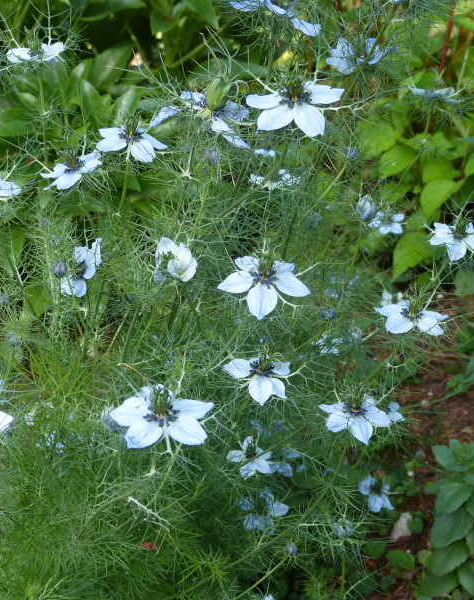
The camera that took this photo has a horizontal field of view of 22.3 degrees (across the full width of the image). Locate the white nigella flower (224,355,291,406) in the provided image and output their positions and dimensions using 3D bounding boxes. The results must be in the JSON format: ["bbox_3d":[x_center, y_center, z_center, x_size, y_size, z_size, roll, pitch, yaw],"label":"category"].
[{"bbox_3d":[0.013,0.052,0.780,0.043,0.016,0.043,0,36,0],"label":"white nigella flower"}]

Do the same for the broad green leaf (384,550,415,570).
[{"bbox_3d":[0.155,0.247,1.140,0.029,0.009,0.023,13,32,21],"label":"broad green leaf"}]

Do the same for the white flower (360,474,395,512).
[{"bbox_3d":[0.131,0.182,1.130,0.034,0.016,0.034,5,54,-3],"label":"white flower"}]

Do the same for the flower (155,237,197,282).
[{"bbox_3d":[-0.039,-0.026,0.780,0.028,0.028,0.025,14,28,27],"label":"flower"}]

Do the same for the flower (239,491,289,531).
[{"bbox_3d":[0.018,0.137,0.780,0.034,0.018,0.033,0,49,0],"label":"flower"}]

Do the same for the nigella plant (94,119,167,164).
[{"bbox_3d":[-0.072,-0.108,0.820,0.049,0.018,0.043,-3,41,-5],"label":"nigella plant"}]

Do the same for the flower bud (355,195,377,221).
[{"bbox_3d":[0.088,-0.062,0.820,0.015,0.018,0.015,0,25,0],"label":"flower bud"}]

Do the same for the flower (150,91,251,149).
[{"bbox_3d":[-0.020,-0.098,0.655,0.054,0.022,0.050,5,37,-3],"label":"flower"}]

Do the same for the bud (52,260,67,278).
[{"bbox_3d":[-0.121,-0.021,0.820,0.011,0.013,0.011,0,25,0],"label":"bud"}]

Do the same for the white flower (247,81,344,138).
[{"bbox_3d":[0.031,-0.101,0.640,0.051,0.021,0.047,0,42,0],"label":"white flower"}]

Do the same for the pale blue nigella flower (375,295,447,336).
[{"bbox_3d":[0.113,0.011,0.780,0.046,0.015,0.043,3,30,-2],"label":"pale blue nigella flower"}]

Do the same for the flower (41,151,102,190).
[{"bbox_3d":[-0.120,-0.094,0.870,0.044,0.019,0.044,-14,27,6],"label":"flower"}]

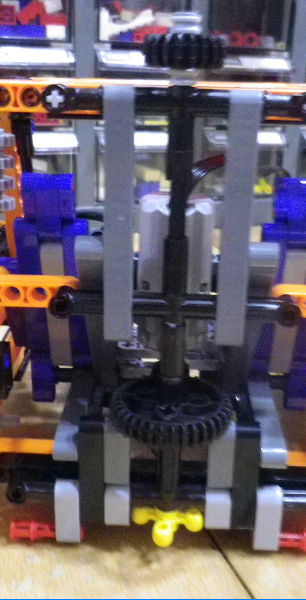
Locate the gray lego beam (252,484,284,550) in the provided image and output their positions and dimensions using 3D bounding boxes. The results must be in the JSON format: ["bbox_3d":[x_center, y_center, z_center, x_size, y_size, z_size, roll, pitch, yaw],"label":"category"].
[{"bbox_3d":[0.037,0.071,0.211,0.008,0.024,0.008,2,22,2],"label":"gray lego beam"}]

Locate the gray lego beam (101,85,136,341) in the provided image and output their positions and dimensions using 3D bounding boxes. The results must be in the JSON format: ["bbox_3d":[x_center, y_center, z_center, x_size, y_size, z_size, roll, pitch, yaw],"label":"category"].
[{"bbox_3d":[-0.009,-0.021,0.177,0.008,0.071,0.007,2,22,2],"label":"gray lego beam"}]

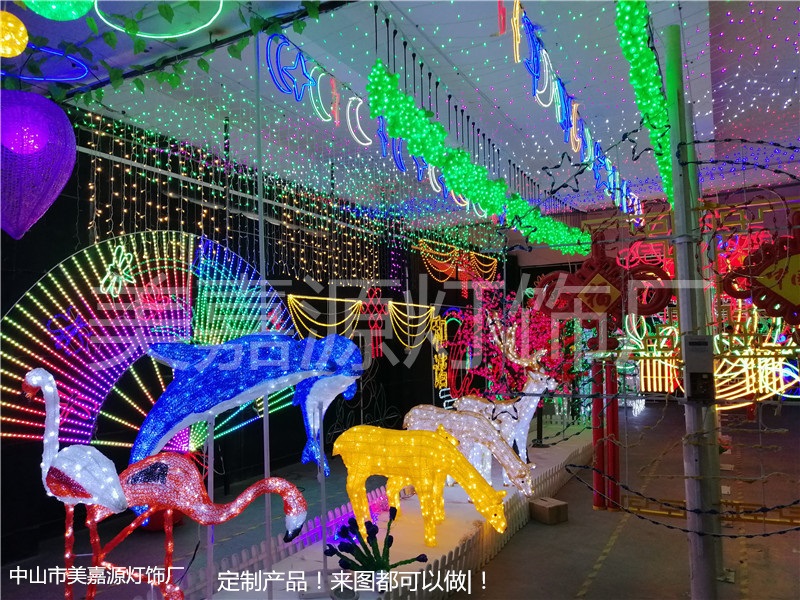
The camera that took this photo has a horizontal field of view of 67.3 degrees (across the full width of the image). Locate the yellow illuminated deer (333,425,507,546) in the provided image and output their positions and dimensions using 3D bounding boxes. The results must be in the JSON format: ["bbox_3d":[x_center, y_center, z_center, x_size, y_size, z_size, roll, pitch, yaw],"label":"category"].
[{"bbox_3d":[0.100,1.240,4.205,1.240,0.760,0.440,-2,-4,18],"label":"yellow illuminated deer"}]

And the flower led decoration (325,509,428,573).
[{"bbox_3d":[-0.139,1.439,3.550,0.580,0.380,0.480,-2,-5,0],"label":"flower led decoration"}]

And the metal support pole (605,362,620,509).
[{"bbox_3d":[1.896,1.200,5.356,0.105,1.290,0.105,-1,-4,0],"label":"metal support pole"}]

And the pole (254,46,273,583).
[{"bbox_3d":[-0.770,0.010,3.399,0.032,3.185,0.032,-2,-5,0],"label":"pole"}]

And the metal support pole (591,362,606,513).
[{"bbox_3d":[1.775,1.203,5.363,0.105,1.290,0.105,-1,-4,0],"label":"metal support pole"}]

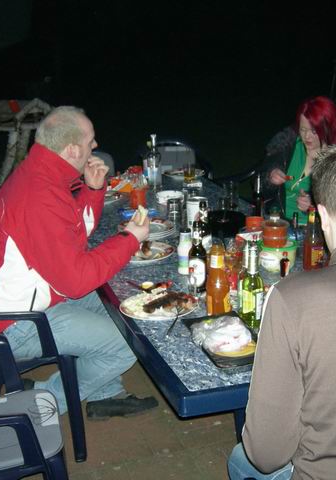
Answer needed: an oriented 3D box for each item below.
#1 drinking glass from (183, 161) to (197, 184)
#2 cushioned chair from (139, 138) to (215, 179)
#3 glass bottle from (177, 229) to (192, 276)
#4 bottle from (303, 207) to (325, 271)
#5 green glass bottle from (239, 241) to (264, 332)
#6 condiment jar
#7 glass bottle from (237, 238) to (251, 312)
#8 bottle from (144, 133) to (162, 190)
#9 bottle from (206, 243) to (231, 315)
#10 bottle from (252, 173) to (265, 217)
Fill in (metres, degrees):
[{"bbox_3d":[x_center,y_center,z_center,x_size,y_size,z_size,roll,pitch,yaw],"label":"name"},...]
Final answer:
[{"bbox_3d":[0.120,-0.377,3.714,0.065,0.110,0.065,-1,19,0],"label":"drinking glass"},{"bbox_3d":[0.076,-0.215,4.368,0.570,0.830,0.580,-5,19,-11],"label":"cushioned chair"},{"bbox_3d":[0.060,0.037,2.368,0.060,0.161,0.060,-3,18,1],"label":"glass bottle"},{"bbox_3d":[0.511,-0.008,2.332,0.069,0.223,0.069,-3,18,1],"label":"bottle"},{"bbox_3d":[0.245,0.126,1.904,0.062,0.259,0.062,-3,18,1],"label":"green glass bottle"},{"bbox_3d":[0.380,-0.026,2.355,0.084,0.086,0.084,-3,18,1],"label":"condiment jar"},{"bbox_3d":[0.257,0.110,2.106,0.064,0.231,0.064,-1,19,0],"label":"glass bottle"},{"bbox_3d":[-0.073,-0.420,3.558,0.079,0.300,0.079,-1,19,0],"label":"bottle"},{"bbox_3d":[0.164,0.115,2.105,0.082,0.228,0.082,-1,19,0],"label":"bottle"},{"bbox_3d":[0.391,-0.175,2.856,0.053,0.229,0.053,-3,18,1],"label":"bottle"}]

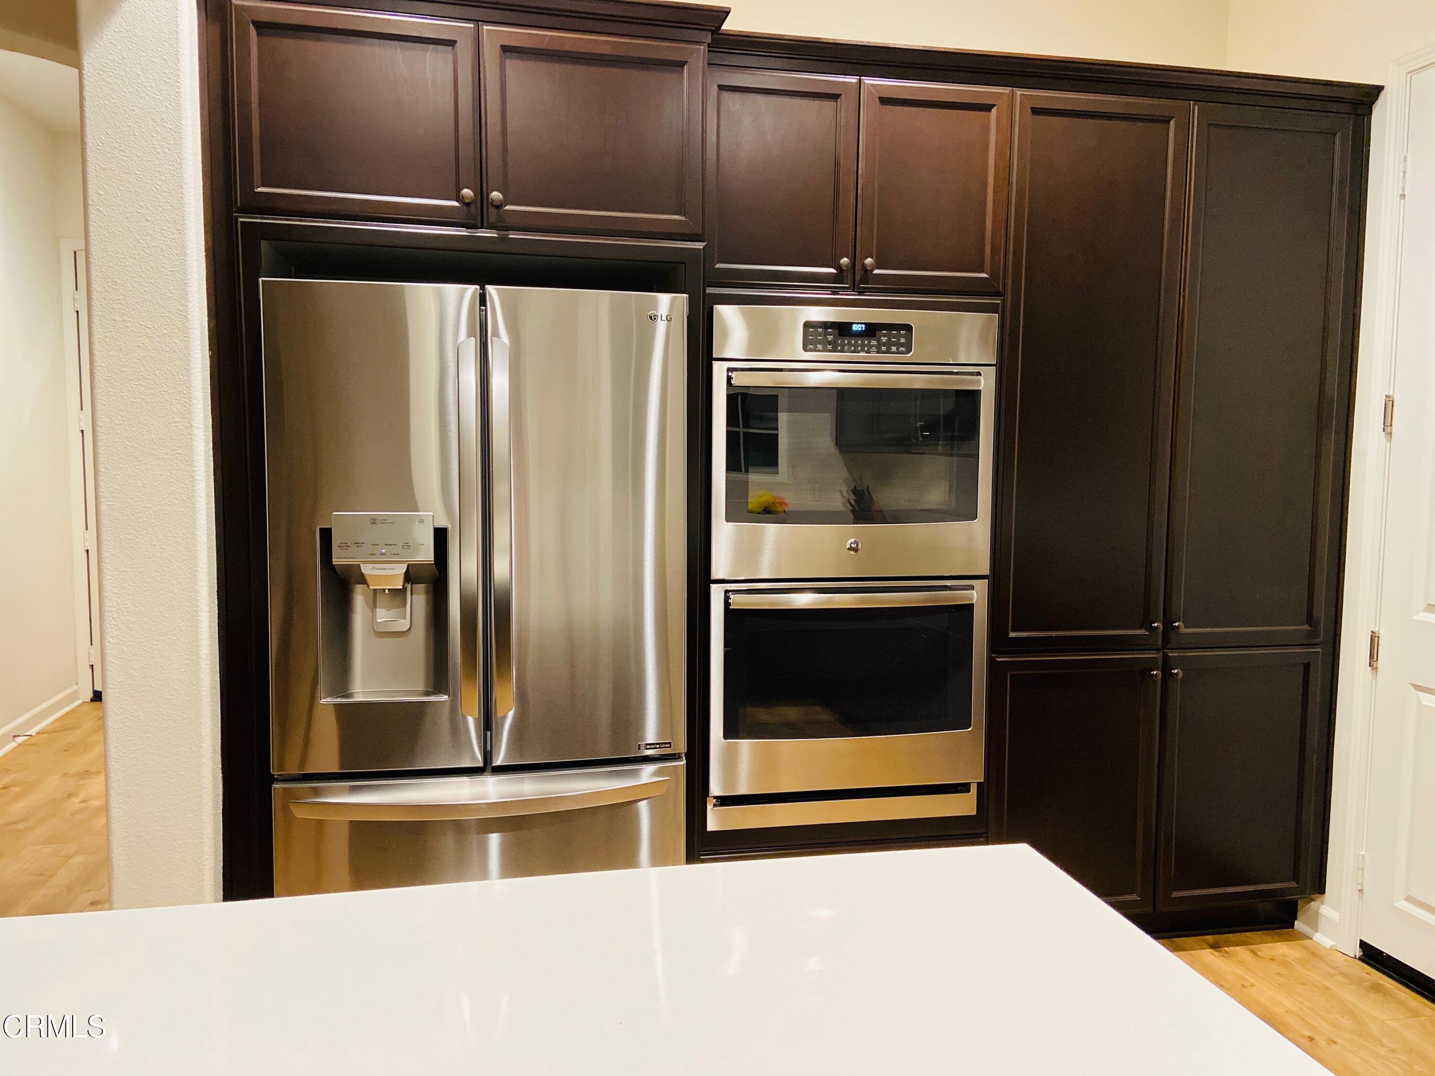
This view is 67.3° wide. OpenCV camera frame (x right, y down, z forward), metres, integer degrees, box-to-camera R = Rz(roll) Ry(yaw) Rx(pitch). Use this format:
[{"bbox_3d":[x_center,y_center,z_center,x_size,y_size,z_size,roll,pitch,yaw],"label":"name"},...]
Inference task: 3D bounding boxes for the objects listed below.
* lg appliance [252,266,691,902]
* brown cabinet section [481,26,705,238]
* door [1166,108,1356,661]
[{"bbox_3d":[-0.585,0.303,2.778,0.906,1.770,0.895,0,5,-10],"label":"lg appliance"},{"bbox_3d":[-0.283,-0.942,2.522,0.514,0.447,0.025,0,5,-10],"label":"brown cabinet section"},{"bbox_3d":[1.493,-0.430,3.006,0.491,1.468,0.060,0,5,-11],"label":"door"}]

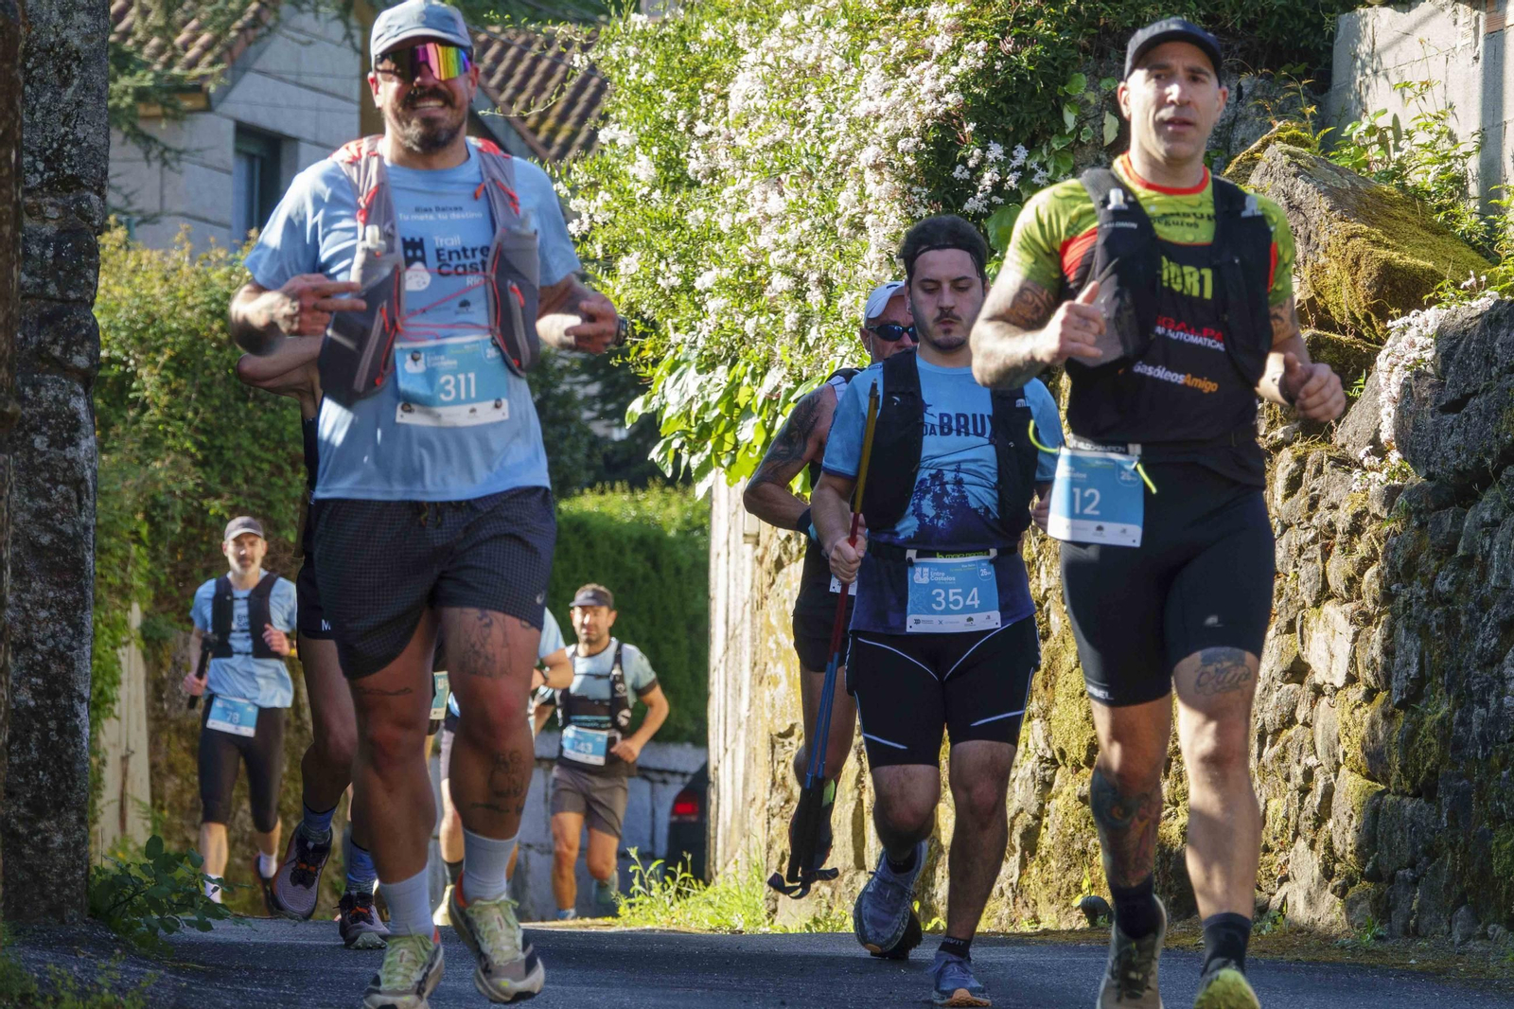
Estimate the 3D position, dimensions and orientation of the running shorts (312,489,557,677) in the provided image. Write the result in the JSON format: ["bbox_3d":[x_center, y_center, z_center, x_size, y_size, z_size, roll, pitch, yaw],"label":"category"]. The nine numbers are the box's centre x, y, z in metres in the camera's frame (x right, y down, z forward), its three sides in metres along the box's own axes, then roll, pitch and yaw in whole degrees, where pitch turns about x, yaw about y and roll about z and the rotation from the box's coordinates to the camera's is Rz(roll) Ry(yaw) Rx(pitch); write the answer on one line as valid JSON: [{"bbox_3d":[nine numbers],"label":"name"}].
[{"bbox_3d":[-0.566,0.129,17.550,0.420,0.370,0.340,0,-1,-6],"label":"running shorts"}]

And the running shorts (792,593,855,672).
[{"bbox_3d":[0.270,0.319,25.500,0.370,0.270,0.280,0,-1,-5],"label":"running shorts"}]

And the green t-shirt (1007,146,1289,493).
[{"bbox_3d":[0.676,-0.315,17.200,0.490,0.570,0.300,-1,4,-12],"label":"green t-shirt"}]

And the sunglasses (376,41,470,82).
[{"bbox_3d":[-0.582,-0.773,17.500,0.158,0.062,0.160,0,0,3],"label":"sunglasses"}]

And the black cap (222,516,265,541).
[{"bbox_3d":[-2.100,0.102,41.000,0.170,0.120,0.260,0,0,2],"label":"black cap"}]

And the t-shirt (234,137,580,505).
[{"bbox_3d":[-0.604,-0.319,17.550,0.570,0.630,0.310,0,1,-11],"label":"t-shirt"}]

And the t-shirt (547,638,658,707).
[{"bbox_3d":[-0.653,0.829,42.000,0.480,0.520,0.290,1,4,14],"label":"t-shirt"}]

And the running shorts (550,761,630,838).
[{"bbox_3d":[-0.742,1.293,44.500,0.360,0.370,0.290,0,-1,7],"label":"running shorts"}]

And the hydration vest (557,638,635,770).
[{"bbox_3d":[-0.729,0.883,44.500,0.350,0.540,0.280,0,1,11],"label":"hydration vest"}]

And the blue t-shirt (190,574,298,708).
[{"bbox_3d":[-2.096,0.552,41.000,0.460,0.570,0.280,0,1,5],"label":"blue t-shirt"}]

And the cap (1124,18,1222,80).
[{"bbox_3d":[0.721,-0.787,17.350,0.170,0.120,0.250,0,-1,-3],"label":"cap"}]

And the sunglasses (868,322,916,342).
[{"bbox_3d":[0.334,-0.408,23.650,0.145,0.046,0.155,0,0,-16],"label":"sunglasses"}]

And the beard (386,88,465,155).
[{"bbox_3d":[-0.577,-0.669,17.450,0.140,0.118,0.095,0,-1,-6],"label":"beard"}]

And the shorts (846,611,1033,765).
[{"bbox_3d":[0.395,0.373,21.200,0.405,0.360,0.310,0,-1,-2],"label":"shorts"}]

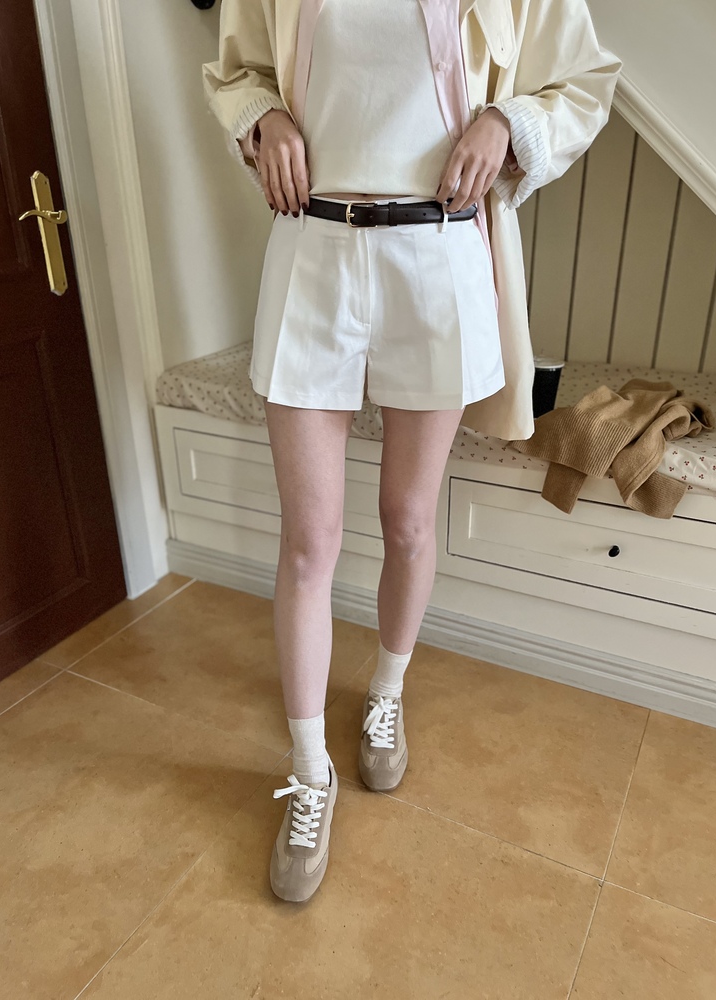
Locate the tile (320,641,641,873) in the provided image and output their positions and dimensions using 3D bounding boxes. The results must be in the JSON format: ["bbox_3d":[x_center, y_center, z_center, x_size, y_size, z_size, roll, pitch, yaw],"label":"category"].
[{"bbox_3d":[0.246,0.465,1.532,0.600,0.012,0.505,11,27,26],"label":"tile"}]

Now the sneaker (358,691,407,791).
[{"bbox_3d":[0.051,0.433,1.472,0.096,0.100,0.263,0,24,2],"label":"sneaker"}]

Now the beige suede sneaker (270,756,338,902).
[{"bbox_3d":[-0.083,0.526,1.268,0.096,0.100,0.263,2,24,6],"label":"beige suede sneaker"}]

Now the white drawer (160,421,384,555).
[{"bbox_3d":[-0.079,-0.108,1.971,0.705,0.190,0.360,11,27,26],"label":"white drawer"}]

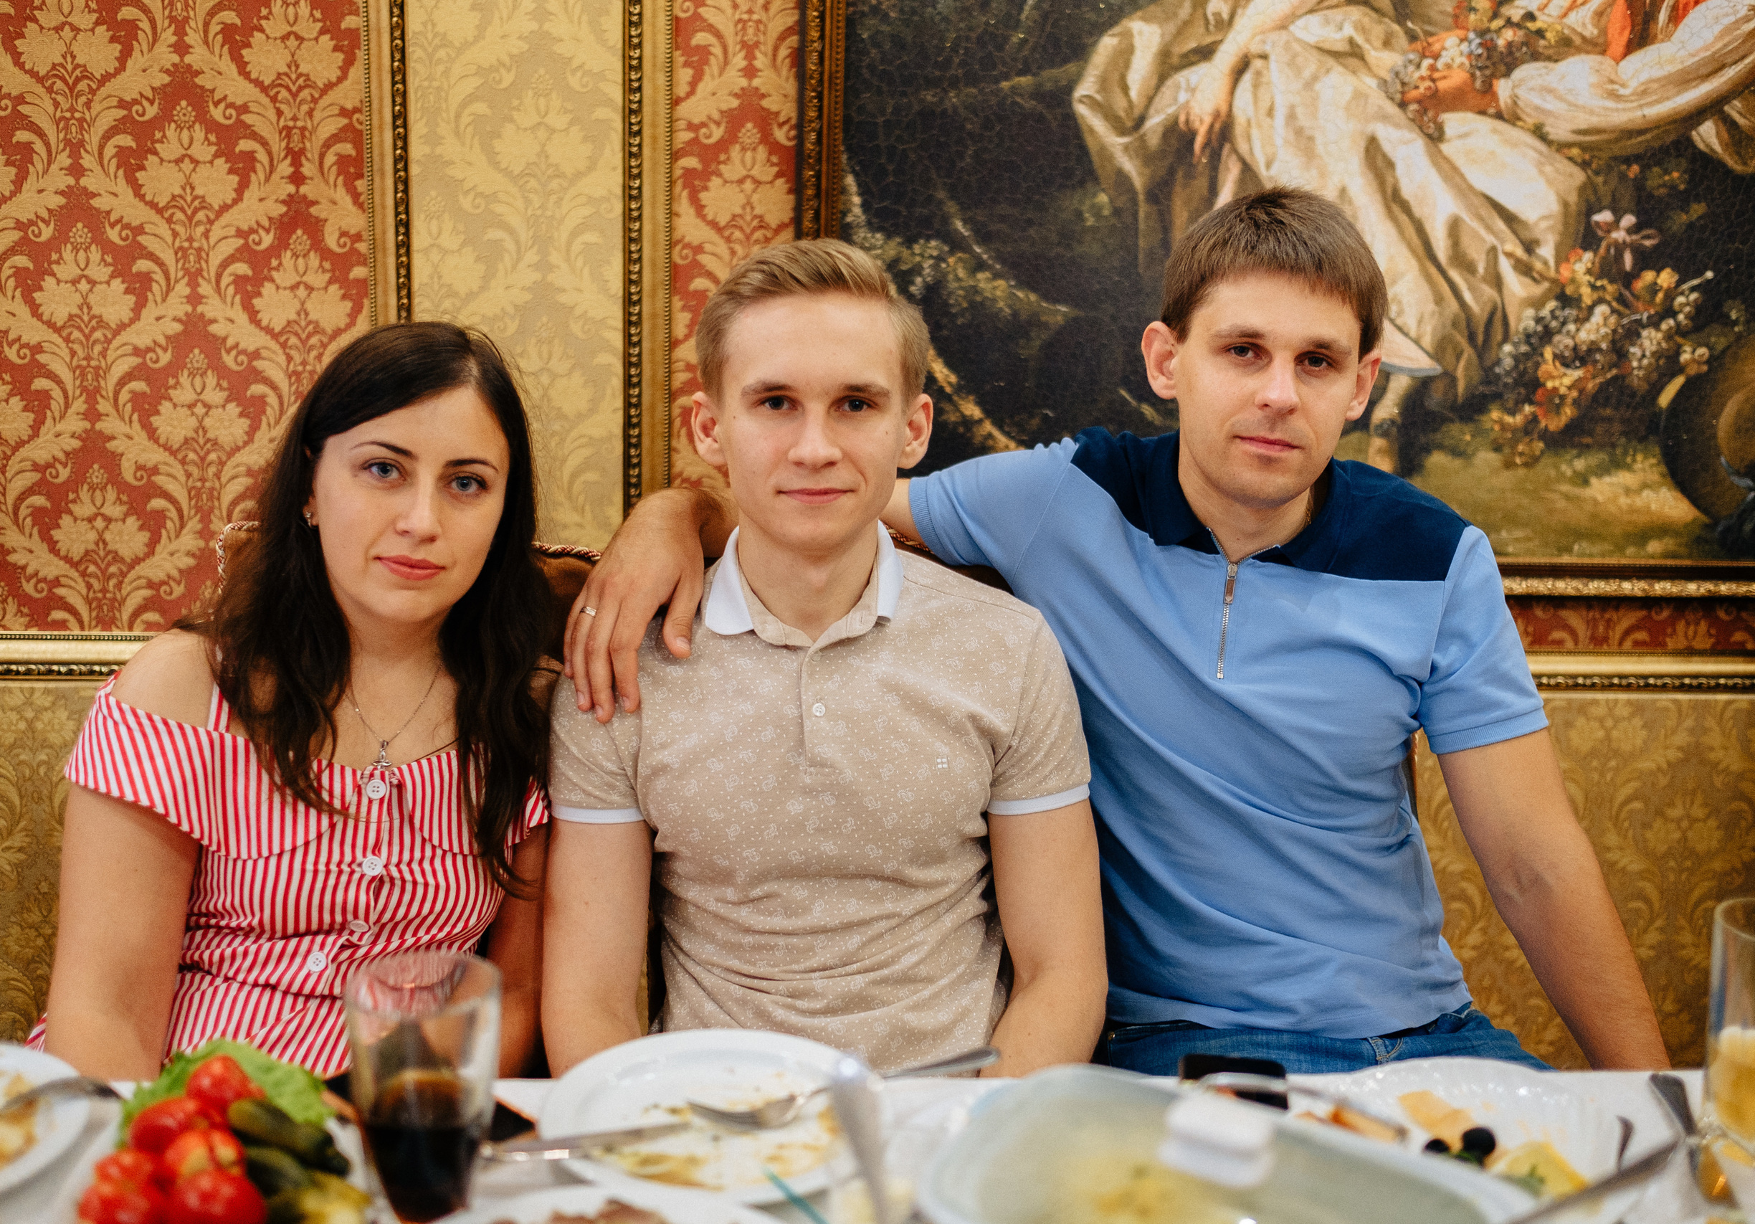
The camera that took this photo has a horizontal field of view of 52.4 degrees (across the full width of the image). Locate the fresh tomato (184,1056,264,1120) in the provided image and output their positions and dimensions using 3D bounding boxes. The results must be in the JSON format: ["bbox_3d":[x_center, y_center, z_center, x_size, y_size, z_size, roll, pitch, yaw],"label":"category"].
[{"bbox_3d":[-0.415,0.304,1.135,0.051,0.045,0.050,1,10,0],"label":"fresh tomato"}]

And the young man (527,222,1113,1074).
[{"bbox_3d":[-0.054,0.413,1.428,0.500,1.340,0.720,1,10,0],"label":"young man"}]

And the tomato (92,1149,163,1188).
[{"bbox_3d":[-0.433,0.328,1.040,0.049,0.043,0.048,1,10,0],"label":"tomato"}]

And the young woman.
[{"bbox_3d":[-0.430,0.437,1.363,0.470,1.290,0.720,-1,11,-14],"label":"young woman"}]

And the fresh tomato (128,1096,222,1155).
[{"bbox_3d":[-0.427,0.315,1.085,0.054,0.046,0.052,1,10,0],"label":"fresh tomato"}]

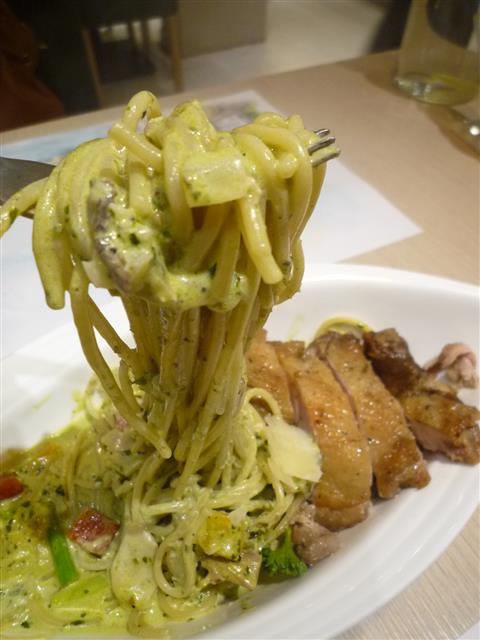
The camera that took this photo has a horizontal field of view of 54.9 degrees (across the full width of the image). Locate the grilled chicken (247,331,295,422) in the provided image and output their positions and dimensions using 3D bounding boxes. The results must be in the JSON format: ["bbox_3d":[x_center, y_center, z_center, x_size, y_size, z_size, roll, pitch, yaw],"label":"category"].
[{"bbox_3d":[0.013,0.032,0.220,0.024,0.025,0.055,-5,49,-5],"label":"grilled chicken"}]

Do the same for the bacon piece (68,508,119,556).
[{"bbox_3d":[-0.056,0.080,0.175,0.013,0.011,0.011,22,53,19],"label":"bacon piece"}]

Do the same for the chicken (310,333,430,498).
[{"bbox_3d":[0.059,0.044,0.211,0.024,0.024,0.069,-7,49,-6],"label":"chicken"}]

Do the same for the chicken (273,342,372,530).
[{"bbox_3d":[0.036,0.051,0.204,0.024,0.025,0.075,-5,49,-5],"label":"chicken"}]

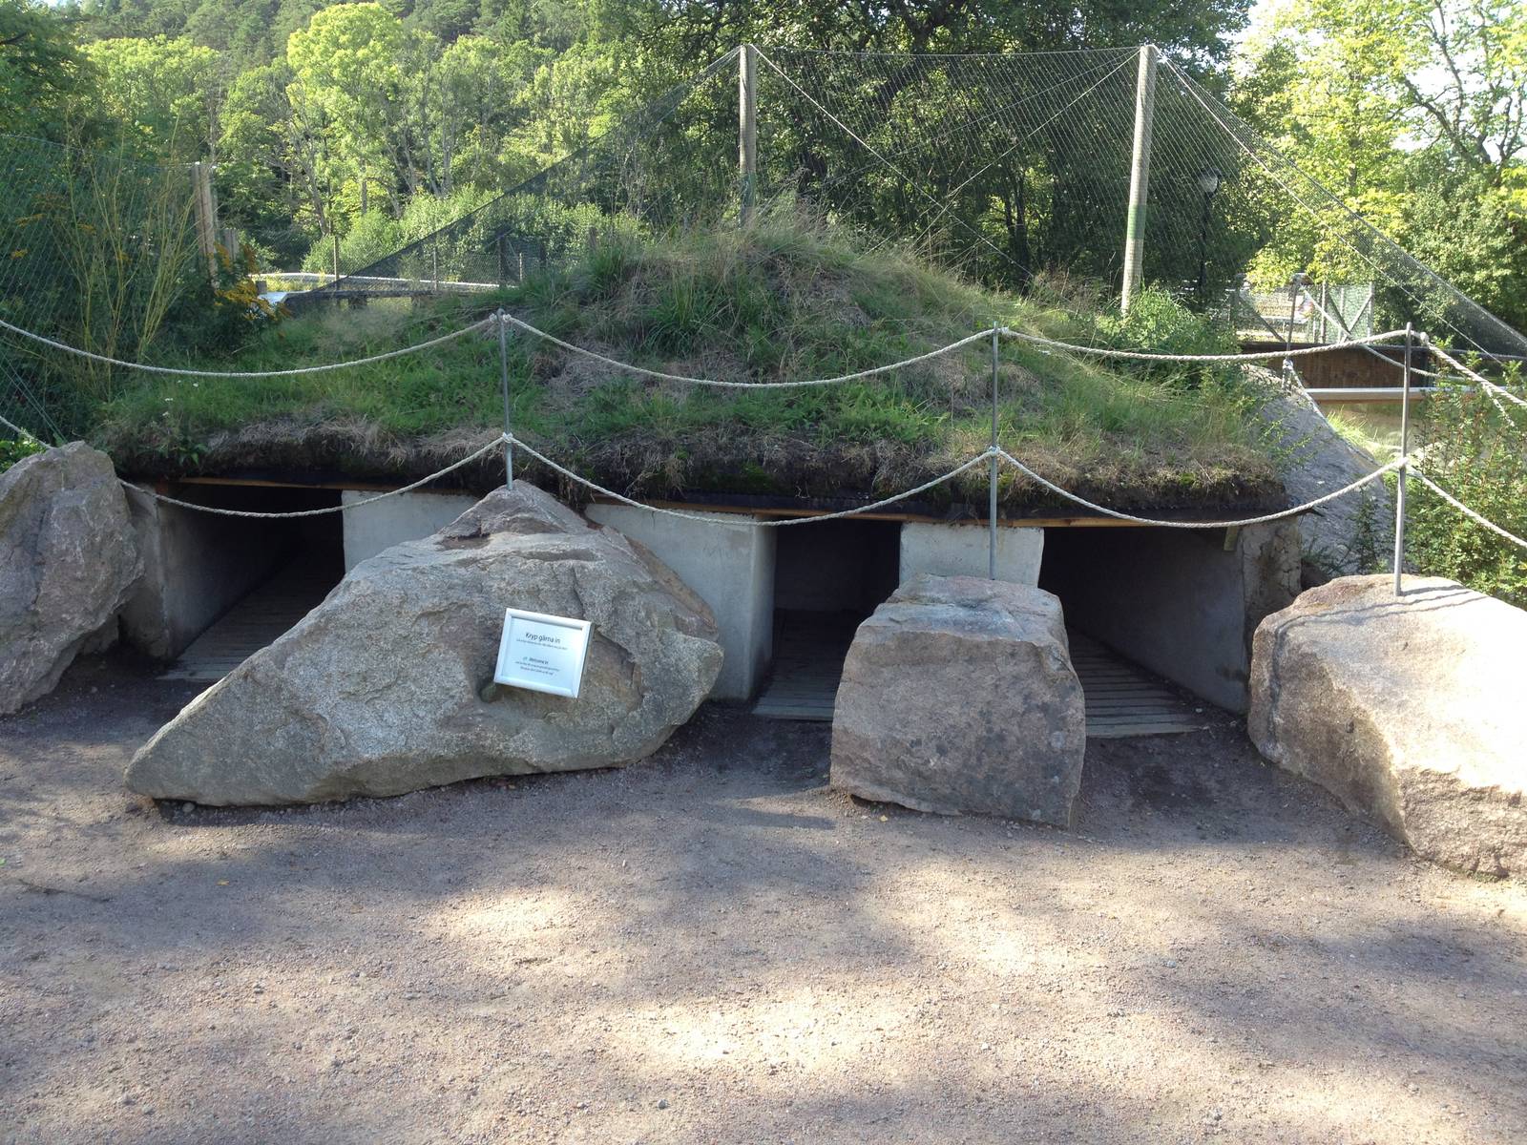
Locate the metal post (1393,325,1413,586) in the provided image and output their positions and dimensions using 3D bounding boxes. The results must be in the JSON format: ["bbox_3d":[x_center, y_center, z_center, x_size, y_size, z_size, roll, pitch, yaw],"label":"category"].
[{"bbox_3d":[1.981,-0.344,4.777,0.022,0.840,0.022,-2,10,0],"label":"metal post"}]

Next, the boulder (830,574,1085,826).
[{"bbox_3d":[0.625,0.364,4.814,0.690,0.560,0.780,2,11,13],"label":"boulder"}]

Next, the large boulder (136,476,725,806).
[{"bbox_3d":[-1.020,0.176,5.002,1.740,0.840,0.950,-1,11,-5],"label":"large boulder"}]

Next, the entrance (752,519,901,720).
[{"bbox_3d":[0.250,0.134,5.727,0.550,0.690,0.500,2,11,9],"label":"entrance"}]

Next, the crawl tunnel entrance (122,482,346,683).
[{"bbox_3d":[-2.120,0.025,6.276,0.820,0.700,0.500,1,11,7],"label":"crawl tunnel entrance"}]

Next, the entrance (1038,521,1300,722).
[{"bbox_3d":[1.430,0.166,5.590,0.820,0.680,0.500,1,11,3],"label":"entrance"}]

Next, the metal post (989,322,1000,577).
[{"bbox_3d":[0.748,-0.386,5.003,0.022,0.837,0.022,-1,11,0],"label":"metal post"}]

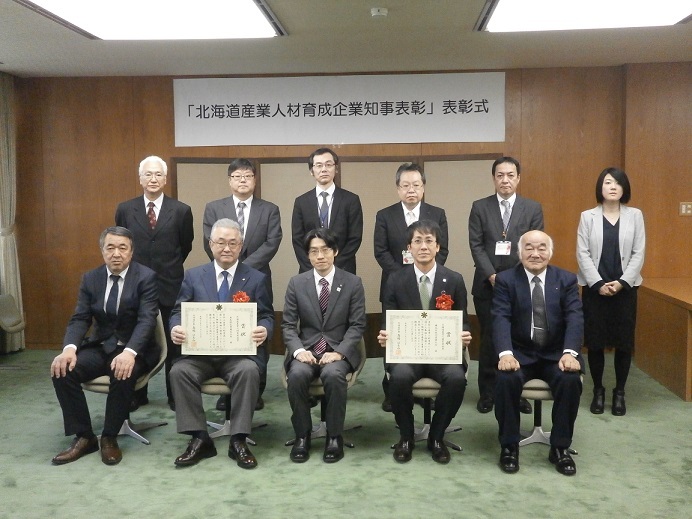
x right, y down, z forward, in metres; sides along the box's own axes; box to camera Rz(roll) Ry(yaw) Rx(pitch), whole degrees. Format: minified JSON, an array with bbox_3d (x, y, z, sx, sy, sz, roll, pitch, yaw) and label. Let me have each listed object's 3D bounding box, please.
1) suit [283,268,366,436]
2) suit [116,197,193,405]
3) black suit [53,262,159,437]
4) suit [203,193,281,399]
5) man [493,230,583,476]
[{"bbox_3d":[-0.126,0.500,4.206,0.490,0.900,0.630,0,5,2],"label":"suit"},{"bbox_3d":[-1.325,0.272,4.979,0.540,1.405,0.300,-1,5,-3],"label":"suit"},{"bbox_3d":[-1.354,0.498,4.225,0.530,0.920,0.650,0,5,5],"label":"black suit"},{"bbox_3d":[-0.721,0.276,4.969,0.530,1.390,0.290,0,5,0],"label":"suit"},{"bbox_3d":[1.074,0.456,4.012,0.540,1.240,0.750,0,5,10],"label":"man"}]

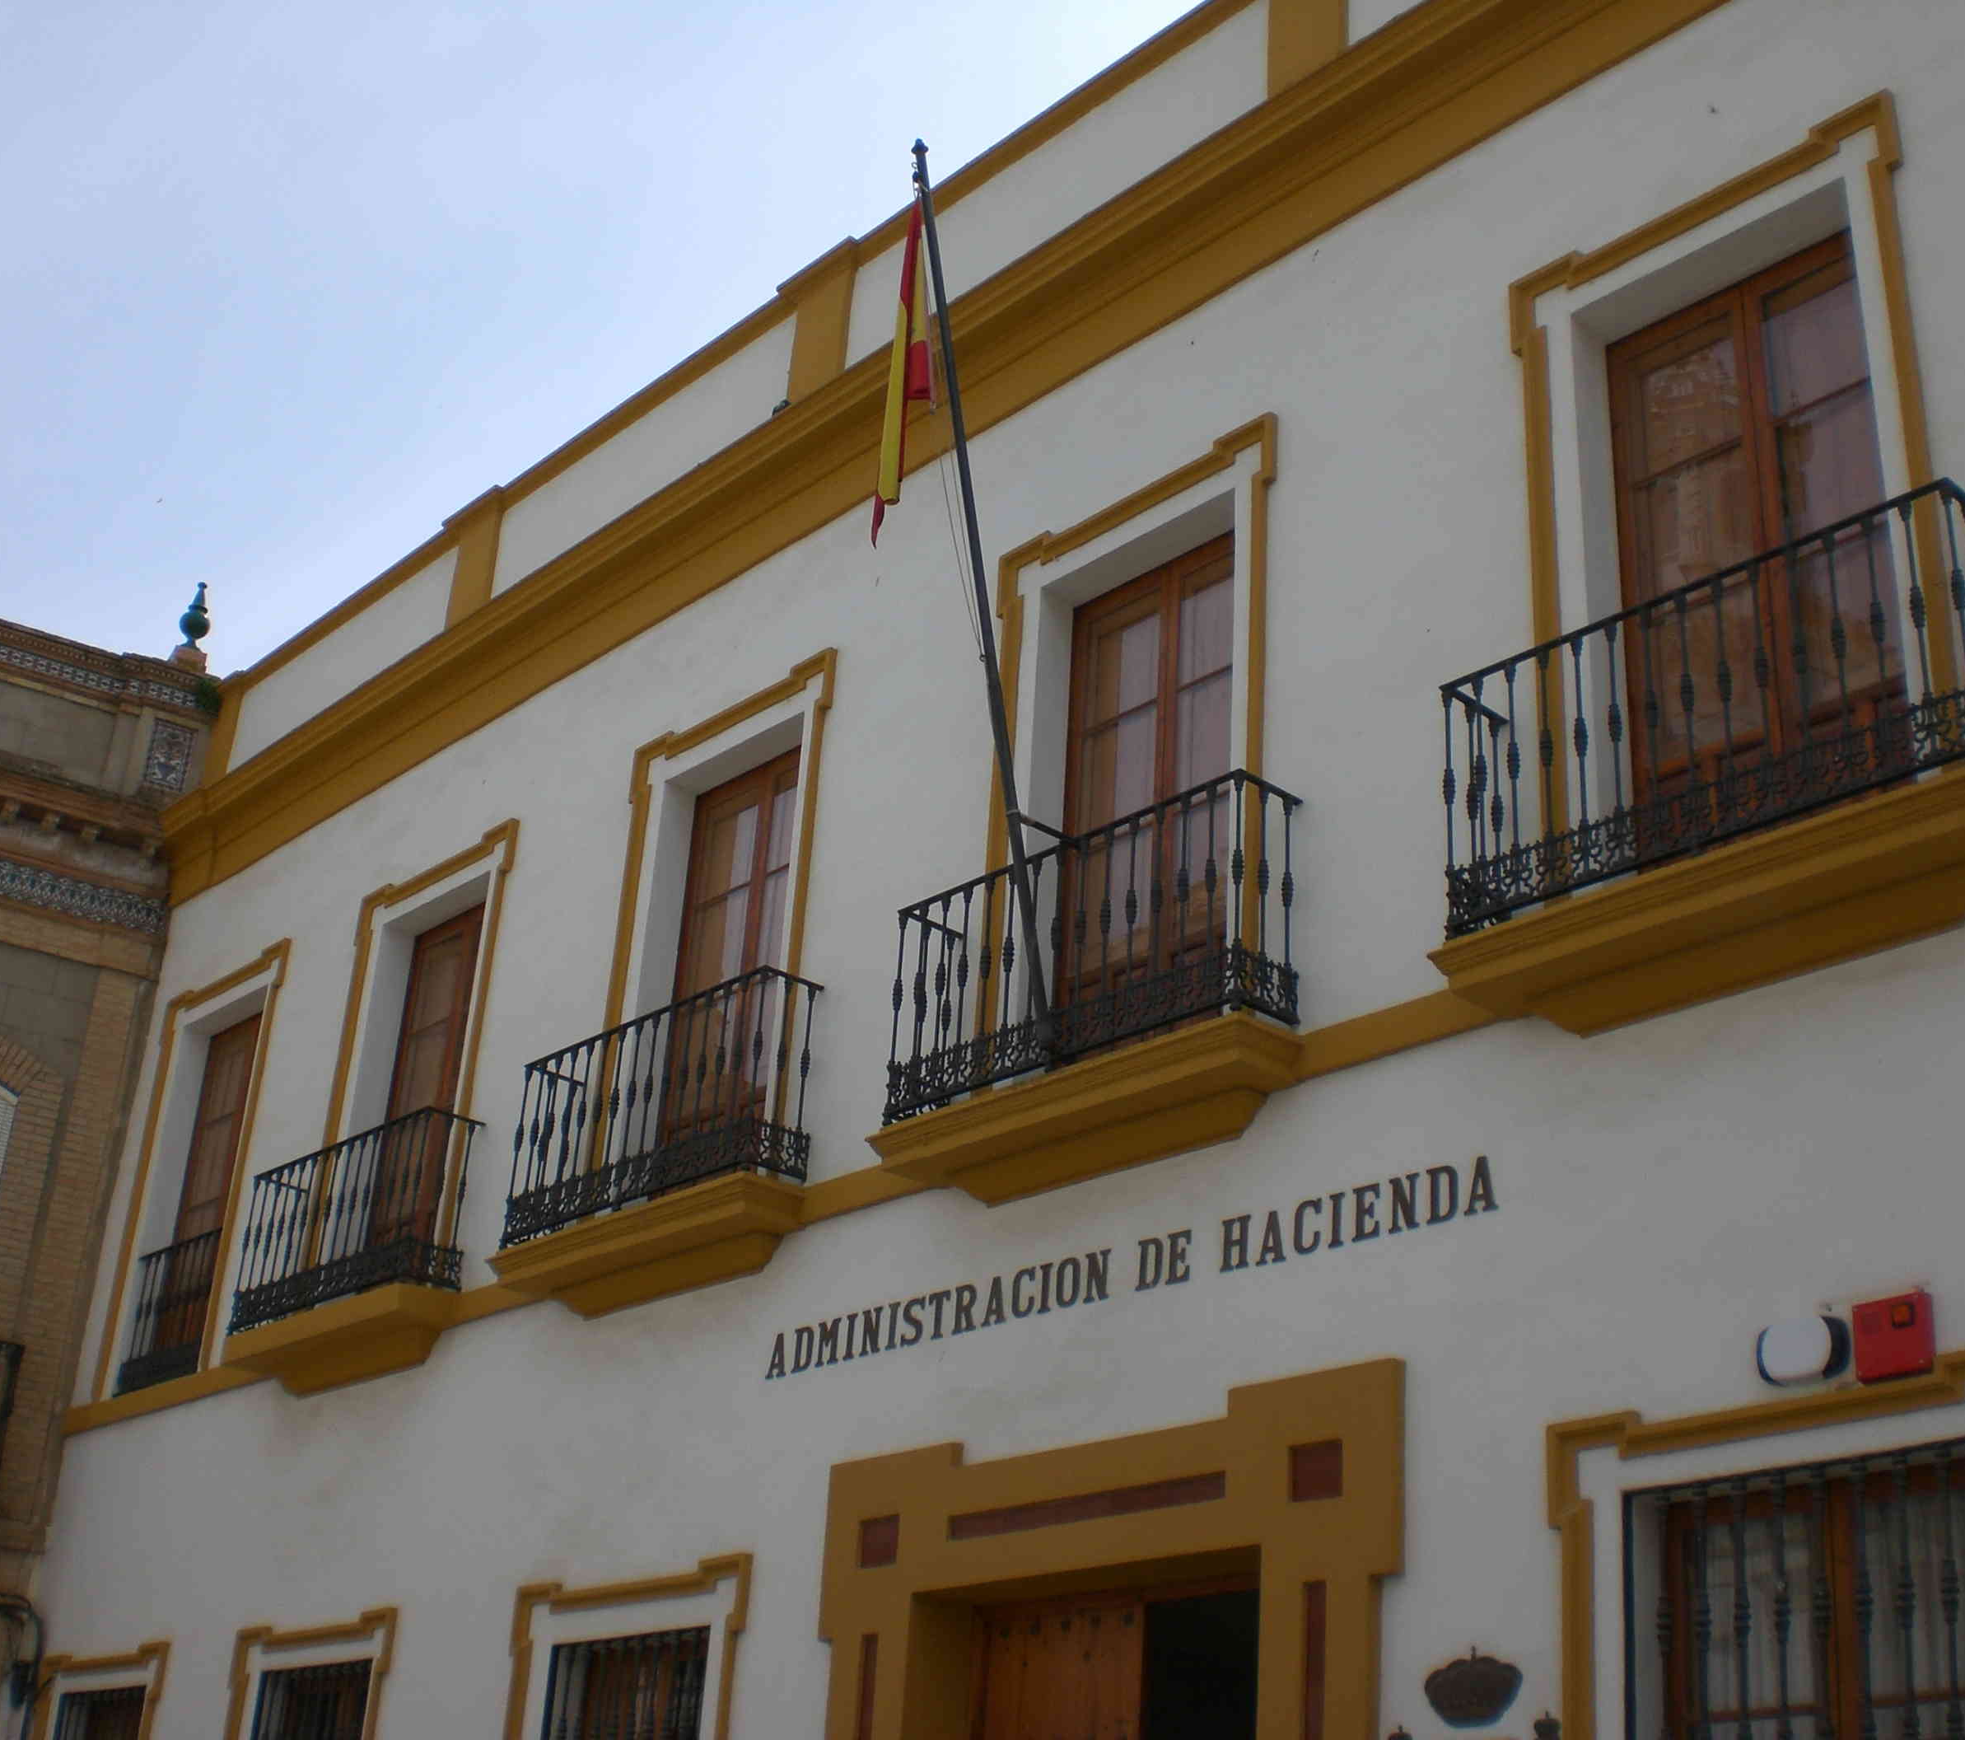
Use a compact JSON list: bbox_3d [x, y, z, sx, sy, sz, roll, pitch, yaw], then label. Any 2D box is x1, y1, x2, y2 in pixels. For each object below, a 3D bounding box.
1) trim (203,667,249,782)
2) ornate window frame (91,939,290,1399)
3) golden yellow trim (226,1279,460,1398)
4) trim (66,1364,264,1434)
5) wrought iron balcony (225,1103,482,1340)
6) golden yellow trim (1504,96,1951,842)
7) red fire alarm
[{"bbox_3d":[-5.846,-1.039,19.636,0.163,1.136,0.518,23,-31,-37],"label":"trim"},{"bbox_3d":[-4.985,1.909,16.075,0.125,2.744,1.639,25,-33,-37],"label":"ornate window frame"},{"bbox_3d":[-3.733,2.736,14.660,0.398,0.334,2.059,23,-31,-37],"label":"golden yellow trim"},{"bbox_3d":[-5.348,3.409,16.589,0.064,0.185,2.890,23,-31,-37],"label":"trim"},{"bbox_3d":[-3.428,1.973,13.858,0.350,0.937,1.894,25,-33,-37],"label":"wrought iron balcony"},{"bbox_3d":[2.497,-1.216,8.640,0.073,2.744,1.578,25,-33,-37],"label":"golden yellow trim"},{"bbox_3d":[2.558,1.320,7.132,0.076,0.219,0.189,25,-33,-37],"label":"red fire alarm"}]

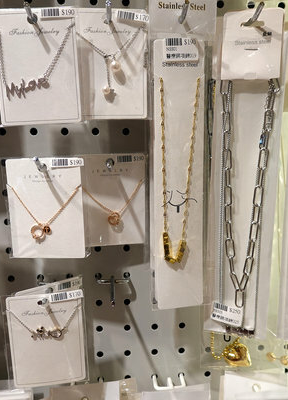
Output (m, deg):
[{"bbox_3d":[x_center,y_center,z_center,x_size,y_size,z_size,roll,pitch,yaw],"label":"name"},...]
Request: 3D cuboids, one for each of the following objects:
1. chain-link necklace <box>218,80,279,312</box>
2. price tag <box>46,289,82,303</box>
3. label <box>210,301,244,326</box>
[{"bbox_3d":[0.082,0.001,0.321,0.045,0.188,0.010,0,10,0],"label":"chain-link necklace"},{"bbox_3d":[-0.057,0.072,0.298,0.026,0.007,0.001,-4,17,-14],"label":"price tag"},{"bbox_3d":[0.071,0.097,0.340,0.026,0.017,0.001,9,5,8],"label":"label"}]

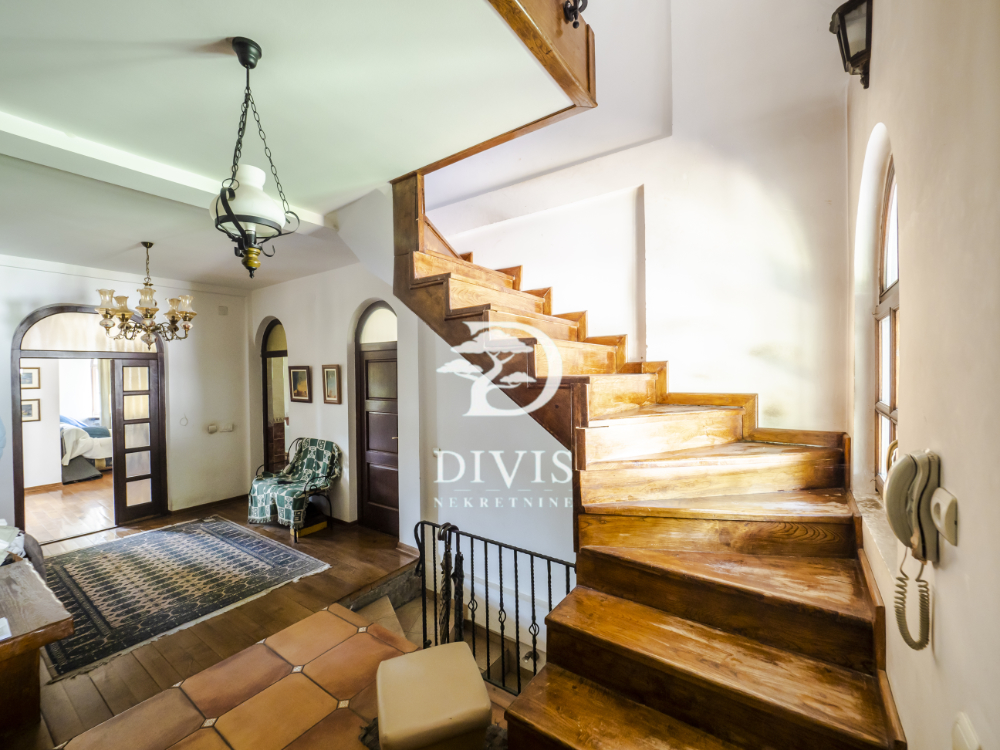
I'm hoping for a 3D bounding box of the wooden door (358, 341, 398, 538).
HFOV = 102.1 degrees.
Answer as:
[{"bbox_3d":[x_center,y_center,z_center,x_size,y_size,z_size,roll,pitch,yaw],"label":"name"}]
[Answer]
[{"bbox_3d":[-1.215,0.704,4.248,0.770,2.000,0.060,0,1,35],"label":"wooden door"}]

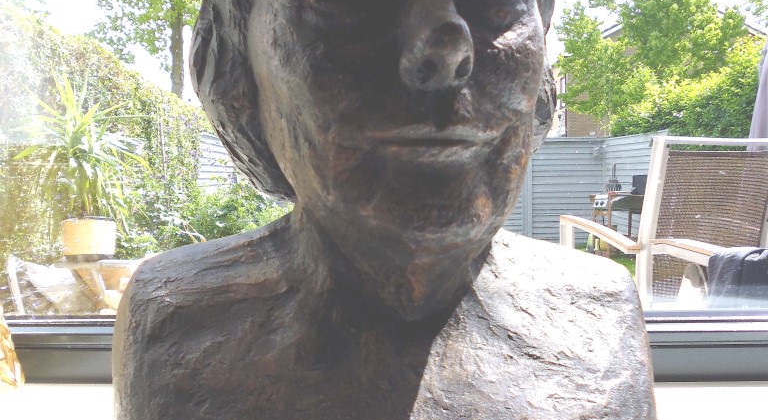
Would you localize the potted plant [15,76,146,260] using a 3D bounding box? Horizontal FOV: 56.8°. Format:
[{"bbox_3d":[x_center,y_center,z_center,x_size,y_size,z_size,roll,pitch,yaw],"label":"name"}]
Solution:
[{"bbox_3d":[-1.195,-0.162,2.796,0.500,0.720,0.500,0,3,0],"label":"potted plant"}]

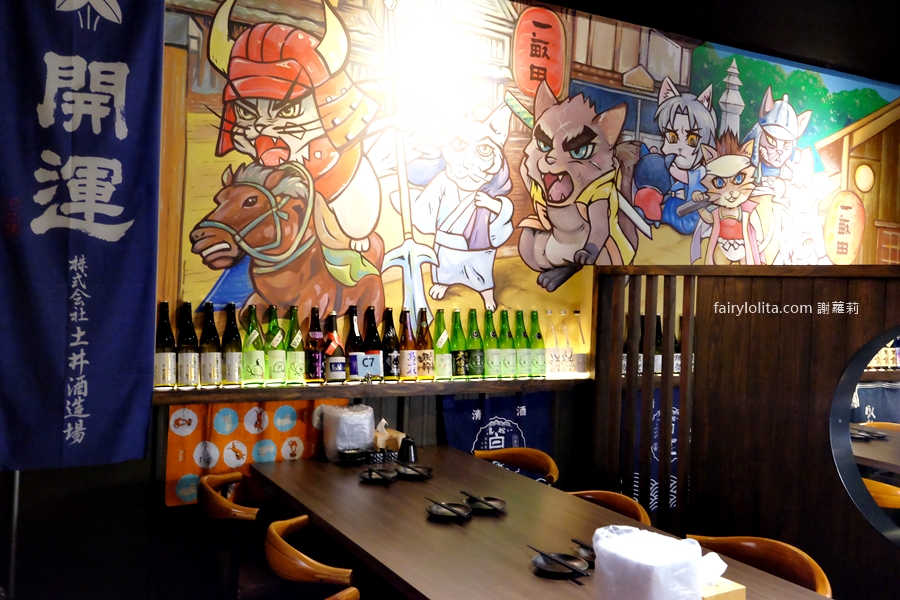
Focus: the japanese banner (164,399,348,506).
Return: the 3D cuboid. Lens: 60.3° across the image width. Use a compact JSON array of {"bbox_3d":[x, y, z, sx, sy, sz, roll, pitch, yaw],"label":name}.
[{"bbox_3d":[-0.737,0.583,3.043,0.706,0.389,0.020,1,3,-27],"label":"japanese banner"}]

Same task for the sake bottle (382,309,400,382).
[{"bbox_3d":[-0.245,0.187,3.243,0.073,0.308,0.073,-2,-7,0],"label":"sake bottle"}]

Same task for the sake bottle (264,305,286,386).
[{"bbox_3d":[-0.655,0.170,2.903,0.075,0.299,0.075,2,-4,-31],"label":"sake bottle"}]

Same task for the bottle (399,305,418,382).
[{"bbox_3d":[-0.171,0.182,3.191,0.078,0.296,0.078,-2,-7,0],"label":"bottle"}]

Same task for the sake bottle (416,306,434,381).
[{"bbox_3d":[-0.105,0.186,3.221,0.075,0.302,0.075,0,-3,0],"label":"sake bottle"}]

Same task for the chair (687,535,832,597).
[{"bbox_3d":[0.737,1.060,2.068,0.500,0.750,0.550,2,1,-31],"label":"chair"}]

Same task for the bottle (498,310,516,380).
[{"bbox_3d":[0.259,0.201,3.494,0.073,0.308,0.073,-2,-7,0],"label":"bottle"}]

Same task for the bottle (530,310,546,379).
[{"bbox_3d":[0.405,0.204,3.568,0.073,0.308,0.073,-2,-7,0],"label":"bottle"}]

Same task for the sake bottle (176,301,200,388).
[{"bbox_3d":[-0.926,0.156,2.741,0.078,0.298,0.078,2,-8,-31],"label":"sake bottle"}]

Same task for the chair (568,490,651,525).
[{"bbox_3d":[0.286,0.999,2.448,0.520,0.760,0.540,2,1,-31],"label":"chair"}]

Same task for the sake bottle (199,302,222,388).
[{"bbox_3d":[-0.895,0.167,2.902,0.074,0.319,0.074,1,-7,-27],"label":"sake bottle"}]

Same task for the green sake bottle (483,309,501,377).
[{"bbox_3d":[0.176,0.195,3.393,0.075,0.301,0.075,2,-4,-31],"label":"green sake bottle"}]

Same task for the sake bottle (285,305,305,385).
[{"bbox_3d":[-0.609,0.178,3.053,0.073,0.309,0.073,1,-7,-27],"label":"sake bottle"}]

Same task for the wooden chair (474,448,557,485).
[{"bbox_3d":[0.253,1.056,3.218,0.500,0.750,0.550,1,3,-32],"label":"wooden chair"}]

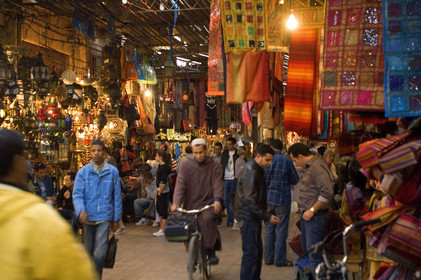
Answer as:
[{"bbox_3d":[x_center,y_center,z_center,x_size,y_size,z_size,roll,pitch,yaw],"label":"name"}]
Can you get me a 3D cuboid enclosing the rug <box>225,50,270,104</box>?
[{"bbox_3d":[0.438,-0.741,7.200,0.540,0.640,0.100,0,0,11],"label":"rug"}]

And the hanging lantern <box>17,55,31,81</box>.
[{"bbox_3d":[-2.770,-1.074,9.000,0.210,0.390,0.210,0,0,-22],"label":"hanging lantern"}]

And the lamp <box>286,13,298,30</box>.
[{"bbox_3d":[0.675,-0.975,5.000,0.090,0.140,0.090,0,0,0],"label":"lamp"}]

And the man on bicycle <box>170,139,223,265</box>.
[{"bbox_3d":[-0.149,0.703,6.950,0.630,1.460,0.800,0,0,7],"label":"man on bicycle"}]

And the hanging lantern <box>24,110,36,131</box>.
[{"bbox_3d":[-2.785,-0.302,9.400,0.190,0.310,0.190,0,0,-22],"label":"hanging lantern"}]

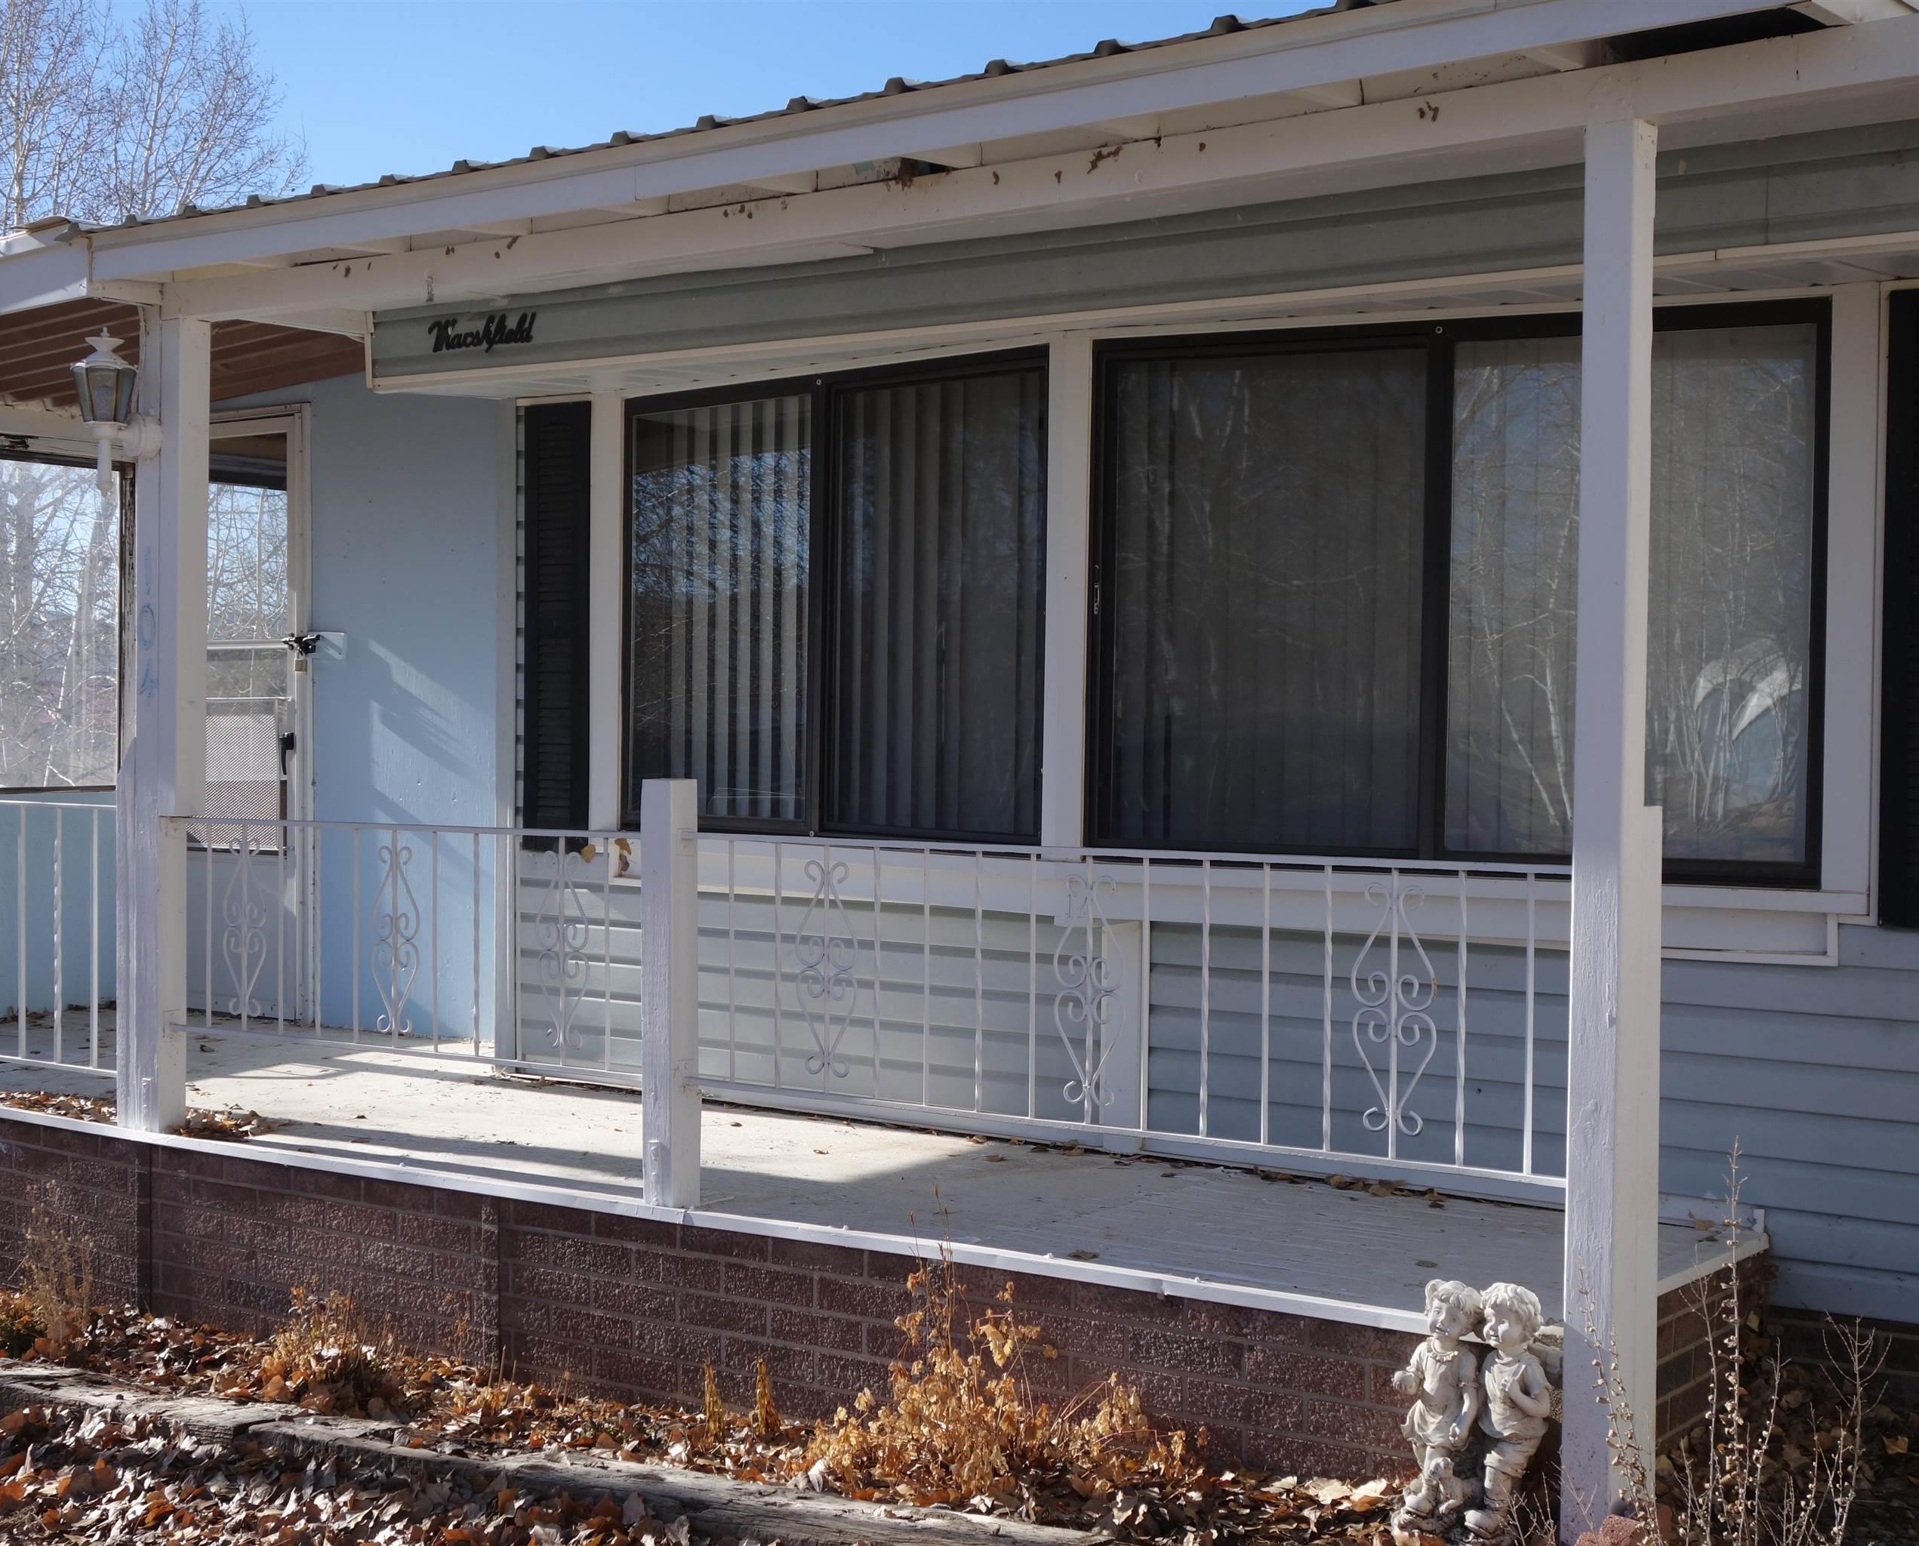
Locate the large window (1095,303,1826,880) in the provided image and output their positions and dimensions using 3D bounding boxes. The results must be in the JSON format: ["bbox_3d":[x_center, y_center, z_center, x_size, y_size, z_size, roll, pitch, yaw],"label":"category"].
[{"bbox_3d":[1.060,-0.403,5.645,1.720,1.225,0.100,1,1,31],"label":"large window"}]

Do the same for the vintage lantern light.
[{"bbox_3d":[-2.033,-0.868,6.036,0.160,0.395,0.210,1,1,34],"label":"vintage lantern light"}]

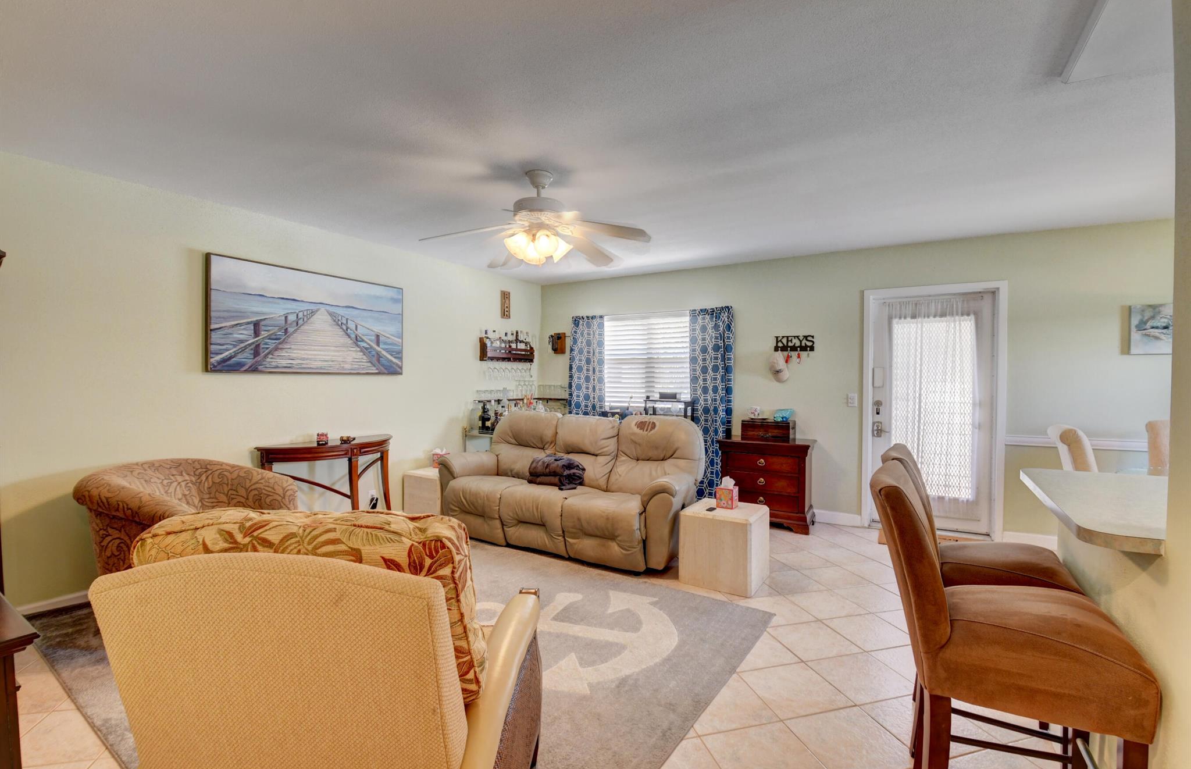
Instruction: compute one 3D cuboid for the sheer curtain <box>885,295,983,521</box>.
[{"bbox_3d":[2.781,0.178,4.118,0.654,1.801,0.040,1,1,32],"label":"sheer curtain"}]

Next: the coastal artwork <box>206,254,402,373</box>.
[{"bbox_3d":[-2.165,-0.475,3.897,0.040,0.775,1.474,1,1,32],"label":"coastal artwork"}]

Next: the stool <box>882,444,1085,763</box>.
[{"bbox_3d":[1.359,0.771,1.785,0.573,1.066,0.463,1,1,27],"label":"stool"}]

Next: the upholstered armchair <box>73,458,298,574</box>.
[{"bbox_3d":[-2.265,0.854,2.755,0.835,0.835,0.805,1,1,20],"label":"upholstered armchair"}]

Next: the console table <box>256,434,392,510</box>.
[{"bbox_3d":[-1.991,0.855,3.859,0.402,0.810,1.056,1,1,32],"label":"console table"}]

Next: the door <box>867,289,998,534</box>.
[{"bbox_3d":[2.802,0.218,4.159,0.875,1.982,0.050,1,1,32],"label":"door"}]

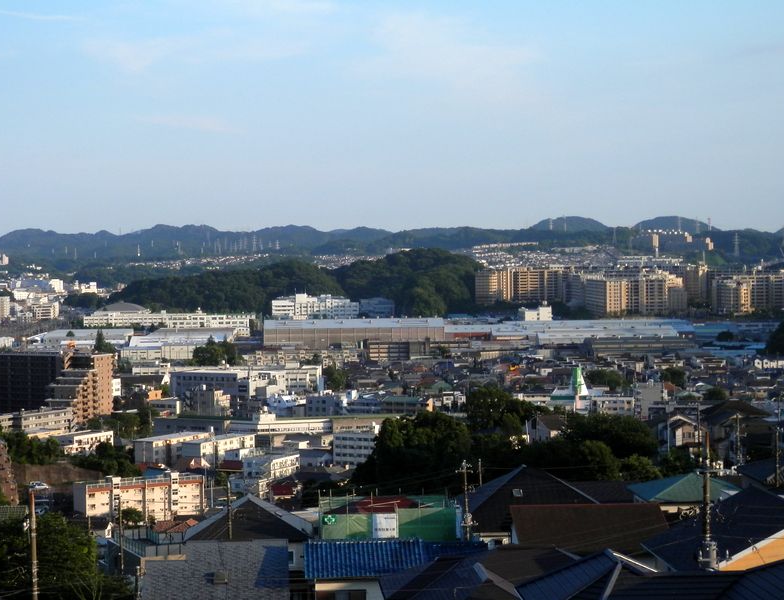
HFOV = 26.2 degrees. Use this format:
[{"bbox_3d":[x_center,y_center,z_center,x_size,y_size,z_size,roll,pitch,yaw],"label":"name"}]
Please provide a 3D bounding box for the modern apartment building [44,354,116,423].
[{"bbox_3d":[-134.415,38.620,728.000,14.500,28.000,33.000,0,2,17],"label":"modern apartment building"}]

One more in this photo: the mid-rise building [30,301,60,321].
[{"bbox_3d":[-363.022,12.031,1765.000,20.500,17.000,22.000,0,2,8],"label":"mid-rise building"}]

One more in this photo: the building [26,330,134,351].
[{"bbox_3d":[-221.750,29.422,1201.193,70.000,14.000,45.000,0,2,-5],"label":"building"}]

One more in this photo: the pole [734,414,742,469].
[{"bbox_3d":[41.136,17.960,200.000,0.500,9.500,0.500,-1,2,0],"label":"pole"}]

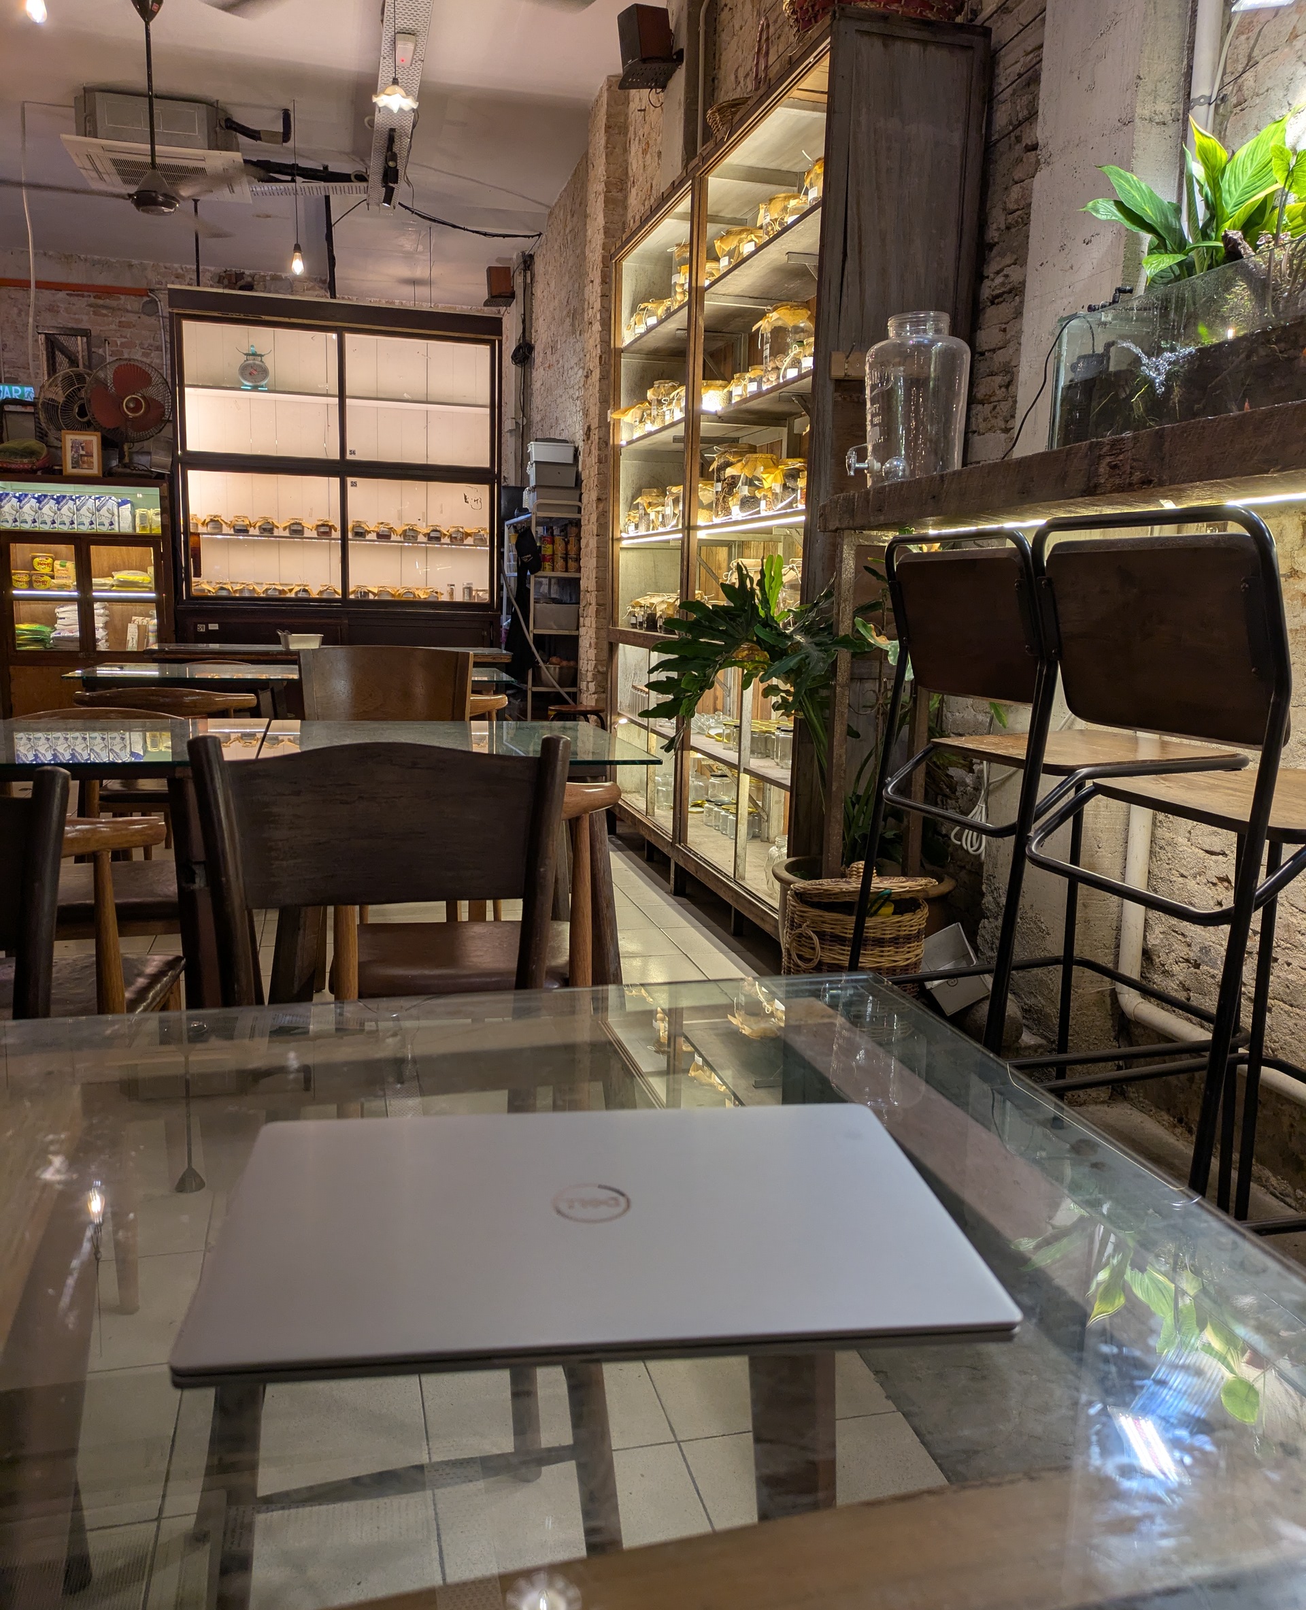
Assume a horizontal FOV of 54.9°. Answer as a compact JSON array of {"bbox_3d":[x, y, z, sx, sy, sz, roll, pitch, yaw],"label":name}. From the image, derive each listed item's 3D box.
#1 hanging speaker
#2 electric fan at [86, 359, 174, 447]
[{"bbox_3d":[-0.015,-3.345,5.514,0.190,0.235,0.165,-17,20,-27],"label":"hanging speaker"},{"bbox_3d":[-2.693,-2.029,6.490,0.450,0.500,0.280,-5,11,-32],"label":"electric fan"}]

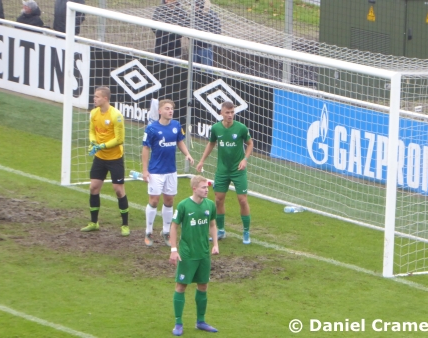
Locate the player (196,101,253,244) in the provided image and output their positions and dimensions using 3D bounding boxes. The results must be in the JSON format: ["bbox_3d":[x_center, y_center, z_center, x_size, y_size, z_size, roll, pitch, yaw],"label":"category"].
[{"bbox_3d":[0.138,0.019,53.880,0.720,1.798,0.460,4,9,12],"label":"player"}]

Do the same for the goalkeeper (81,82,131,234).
[{"bbox_3d":[-1.402,-0.122,54.102,0.640,1.900,0.500,8,11,33],"label":"goalkeeper"}]

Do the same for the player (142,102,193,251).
[{"bbox_3d":[-0.589,0.033,53.425,0.640,1.861,0.430,-2,10,-27],"label":"player"}]

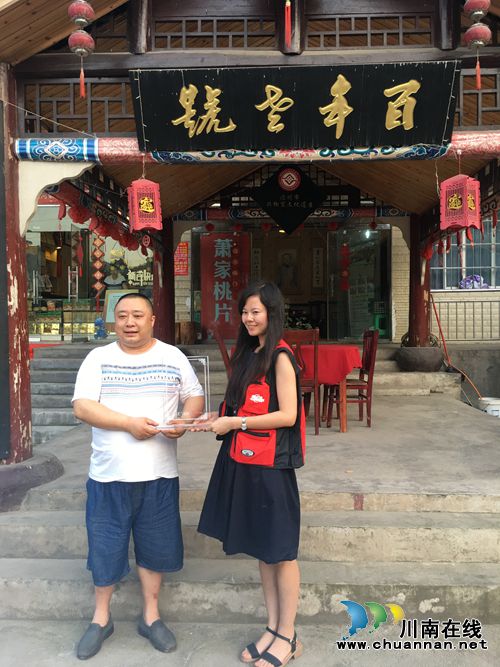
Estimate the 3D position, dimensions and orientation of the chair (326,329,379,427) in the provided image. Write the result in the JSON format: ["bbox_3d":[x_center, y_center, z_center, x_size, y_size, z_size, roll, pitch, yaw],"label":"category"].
[{"bbox_3d":[1.030,0.453,5.770,0.490,0.965,0.430,0,1,5],"label":"chair"}]

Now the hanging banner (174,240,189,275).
[{"bbox_3d":[-1.214,-1.329,9.900,0.270,0.630,0.020,0,1,4],"label":"hanging banner"}]

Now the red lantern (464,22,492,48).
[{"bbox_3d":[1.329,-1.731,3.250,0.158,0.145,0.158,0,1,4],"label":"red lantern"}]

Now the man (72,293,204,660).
[{"bbox_3d":[-0.515,0.634,2.610,0.620,1.655,0.460,0,1,-7],"label":"man"}]

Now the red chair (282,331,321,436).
[{"bbox_3d":[0.450,0.452,5.370,0.430,0.975,0.480,0,1,10],"label":"red chair"}]

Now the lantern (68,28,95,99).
[{"bbox_3d":[-1.013,-1.618,3.360,0.155,0.410,0.155,0,1,4],"label":"lantern"}]

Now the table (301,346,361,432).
[{"bbox_3d":[0.460,0.540,5.650,1.200,0.790,0.850,0,1,6],"label":"table"}]

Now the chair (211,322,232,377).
[{"bbox_3d":[-0.080,0.443,5.650,0.520,0.980,0.430,0,1,3],"label":"chair"}]

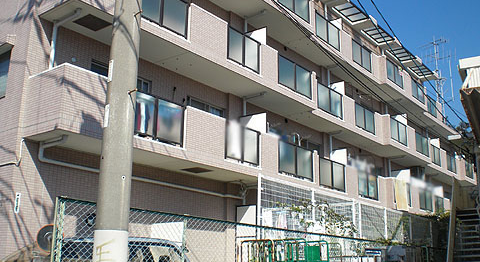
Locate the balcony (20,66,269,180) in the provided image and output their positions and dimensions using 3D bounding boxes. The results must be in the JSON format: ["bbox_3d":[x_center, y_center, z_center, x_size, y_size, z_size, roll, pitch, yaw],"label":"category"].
[{"bbox_3d":[-1.912,0.099,13.023,1.370,1.330,6.496,-11,-19,38],"label":"balcony"}]

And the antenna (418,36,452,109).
[{"bbox_3d":[12.307,-3.539,33.000,2.100,4.900,1.300,-11,-19,38],"label":"antenna"}]

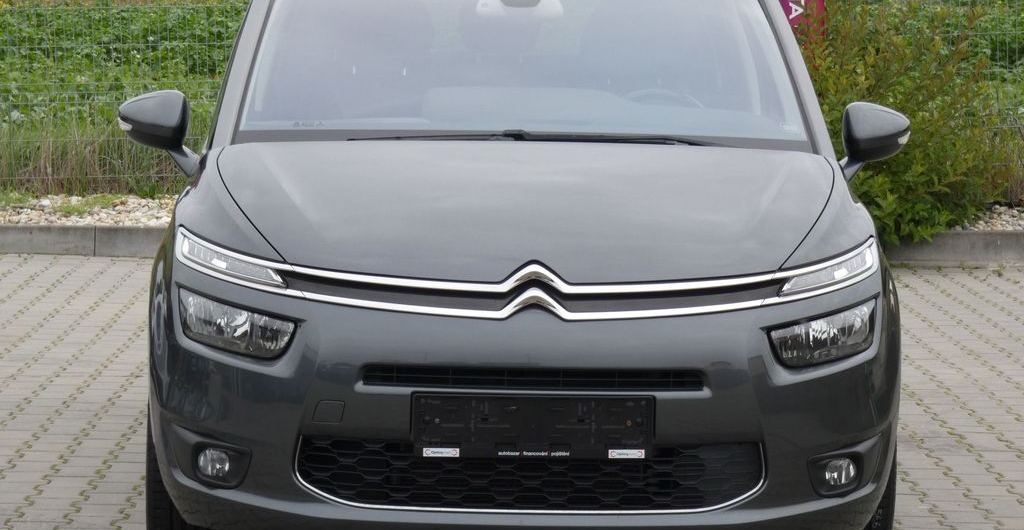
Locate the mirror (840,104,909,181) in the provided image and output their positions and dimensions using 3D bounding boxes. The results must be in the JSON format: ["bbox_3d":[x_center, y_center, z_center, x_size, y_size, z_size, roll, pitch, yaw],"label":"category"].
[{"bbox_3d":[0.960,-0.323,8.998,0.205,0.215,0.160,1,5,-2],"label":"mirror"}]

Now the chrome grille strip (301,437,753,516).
[{"bbox_3d":[0.044,0.466,7.601,1.050,0.165,0.130,1,5,-2],"label":"chrome grille strip"}]

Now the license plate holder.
[{"bbox_3d":[0.049,0.359,7.511,0.533,0.138,0.030,1,5,-2],"label":"license plate holder"}]

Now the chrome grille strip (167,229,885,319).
[{"bbox_3d":[0.045,0.024,7.783,1.670,0.170,0.500,1,5,-2],"label":"chrome grille strip"}]

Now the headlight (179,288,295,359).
[{"bbox_3d":[-0.629,0.136,7.786,0.285,0.150,0.230,1,5,-2],"label":"headlight"}]

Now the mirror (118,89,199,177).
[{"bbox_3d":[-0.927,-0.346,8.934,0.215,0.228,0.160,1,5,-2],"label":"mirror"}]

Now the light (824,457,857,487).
[{"bbox_3d":[0.752,0.474,7.800,0.080,0.074,0.065,1,5,-2],"label":"light"}]

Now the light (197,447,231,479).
[{"bbox_3d":[-0.679,0.450,7.752,0.080,0.074,0.065,1,5,-2],"label":"light"}]

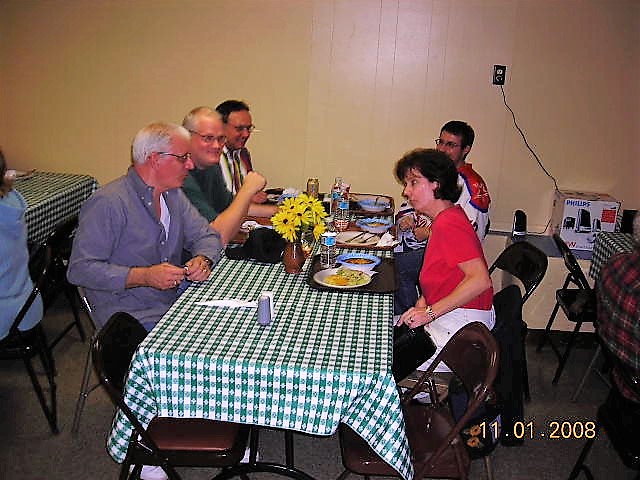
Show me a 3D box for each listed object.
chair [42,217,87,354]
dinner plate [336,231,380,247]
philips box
[{"bbox_3d":[-1.499,0.235,3.620,0.480,0.770,0.460,4,15,5],"label":"chair"},{"bbox_3d":[0.177,-0.005,3.371,0.235,0.025,0.235,3,15,-1],"label":"dinner plate"},{"bbox_3d":[1.566,-0.107,4.177,0.308,0.290,0.216,4,15,5],"label":"philips box"}]

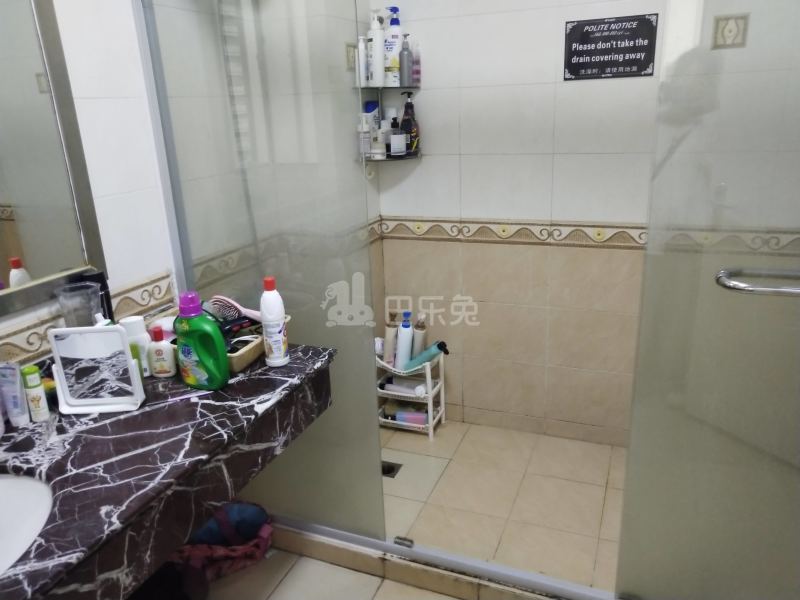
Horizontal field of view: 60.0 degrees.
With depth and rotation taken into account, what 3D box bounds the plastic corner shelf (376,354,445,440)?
[{"bbox_3d":[0.042,0.394,2.986,0.255,0.343,0.178,4,18,21],"label":"plastic corner shelf"}]

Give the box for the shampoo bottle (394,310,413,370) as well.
[{"bbox_3d":[0.016,0.167,2.849,0.058,0.261,0.060,7,21,1],"label":"shampoo bottle"}]

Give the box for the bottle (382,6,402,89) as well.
[{"bbox_3d":[-0.026,-0.957,2.628,0.078,0.280,0.055,2,17,12],"label":"bottle"}]

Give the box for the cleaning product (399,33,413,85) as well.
[{"bbox_3d":[0.020,-0.903,2.610,0.053,0.184,0.053,-2,17,1],"label":"cleaning product"}]

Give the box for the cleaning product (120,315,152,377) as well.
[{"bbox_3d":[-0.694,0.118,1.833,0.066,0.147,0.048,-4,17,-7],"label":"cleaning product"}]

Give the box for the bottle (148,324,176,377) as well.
[{"bbox_3d":[-0.627,0.132,1.814,0.062,0.128,0.042,-4,17,-8],"label":"bottle"}]

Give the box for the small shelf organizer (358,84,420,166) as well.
[{"bbox_3d":[-0.038,-0.679,2.687,0.205,0.285,0.215,4,18,21],"label":"small shelf organizer"}]

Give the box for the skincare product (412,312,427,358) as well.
[{"bbox_3d":[0.082,0.161,2.893,0.053,0.229,0.053,5,20,2],"label":"skincare product"}]

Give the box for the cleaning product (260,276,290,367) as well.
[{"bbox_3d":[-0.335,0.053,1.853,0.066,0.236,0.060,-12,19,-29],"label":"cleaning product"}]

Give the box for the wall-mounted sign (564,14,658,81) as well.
[{"bbox_3d":[0.732,-0.881,2.428,0.305,0.200,0.010,4,18,21],"label":"wall-mounted sign"}]

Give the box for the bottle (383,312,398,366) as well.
[{"bbox_3d":[-0.038,0.165,2.892,0.054,0.243,0.054,6,20,2],"label":"bottle"}]

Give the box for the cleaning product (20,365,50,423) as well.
[{"bbox_3d":[-0.829,0.213,1.575,0.046,0.123,0.040,-11,19,-28],"label":"cleaning product"}]

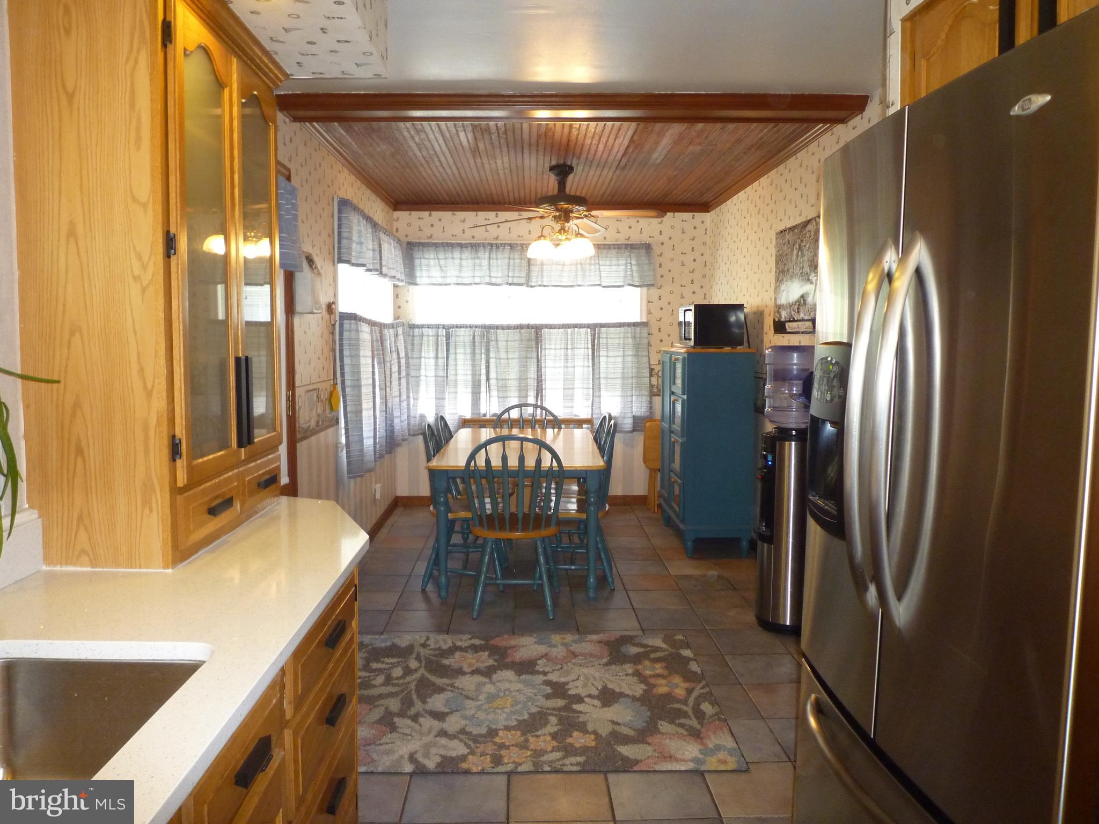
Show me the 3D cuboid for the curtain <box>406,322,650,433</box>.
[{"bbox_3d":[-0.160,-0.279,6.457,1.990,0.912,0.110,0,6,-2],"label":"curtain"}]

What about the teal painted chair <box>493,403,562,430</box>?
[{"bbox_3d":[-0.153,0.416,5.621,0.500,0.930,0.530,0,6,-2],"label":"teal painted chair"}]

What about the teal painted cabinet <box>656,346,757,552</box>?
[{"bbox_3d":[1.063,0.225,5.470,0.460,1.340,0.890,0,6,-2],"label":"teal painted cabinet"}]

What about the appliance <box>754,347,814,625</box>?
[{"bbox_3d":[1.196,0.364,3.893,0.357,1.373,0.320,0,5,-2],"label":"appliance"}]

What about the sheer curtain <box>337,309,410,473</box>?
[{"bbox_3d":[-1.162,-0.168,5.391,0.121,0.941,1.946,0,5,-2],"label":"sheer curtain"}]

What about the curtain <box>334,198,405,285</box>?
[{"bbox_3d":[-1.180,-1.108,5.408,0.100,0.375,1.830,0,6,-2],"label":"curtain"}]

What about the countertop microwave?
[{"bbox_3d":[1.072,-0.570,5.306,0.342,0.278,0.480,0,6,-2],"label":"countertop microwave"}]

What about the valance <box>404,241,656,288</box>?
[{"bbox_3d":[-0.150,-1.184,6.368,2.010,0.363,0.110,0,6,-2],"label":"valance"}]

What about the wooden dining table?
[{"bbox_3d":[-0.175,0.571,5.059,0.951,0.737,1.710,0,5,-1],"label":"wooden dining table"}]

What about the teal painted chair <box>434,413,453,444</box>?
[{"bbox_3d":[-0.483,0.470,5.095,0.503,0.927,0.473,0,5,-2],"label":"teal painted chair"}]

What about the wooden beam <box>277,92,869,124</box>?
[{"bbox_3d":[0.128,-1.362,3.558,2.567,0.082,0.271,0,5,-2],"label":"wooden beam"}]

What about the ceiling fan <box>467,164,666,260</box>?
[{"bbox_3d":[0.075,-1.223,4.865,1.300,0.550,1.300,0,6,-2],"label":"ceiling fan"}]

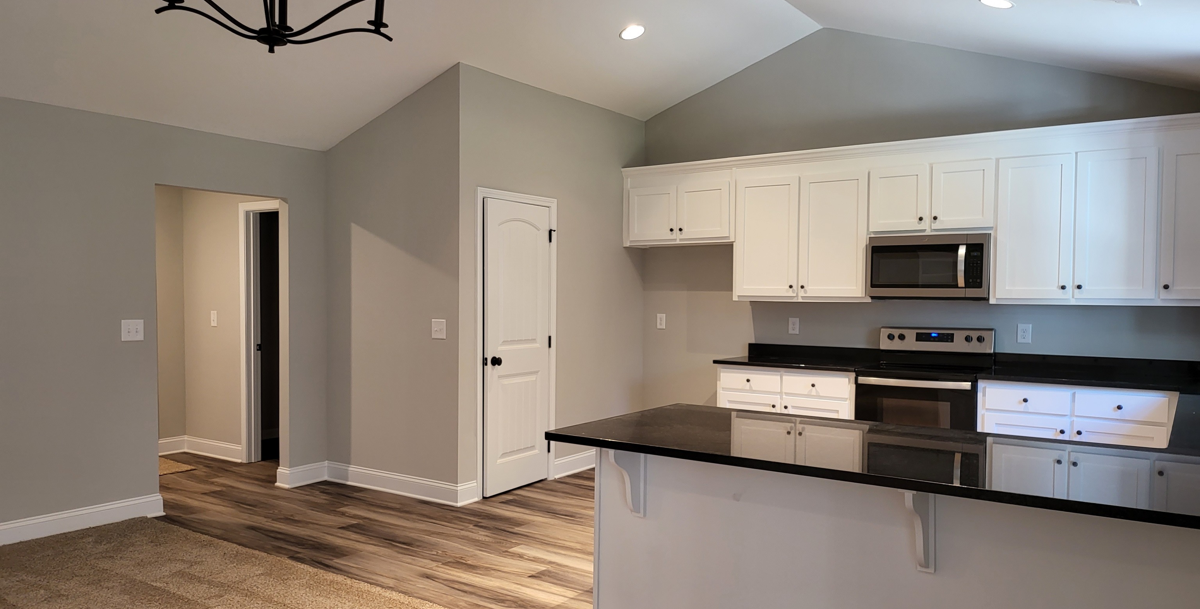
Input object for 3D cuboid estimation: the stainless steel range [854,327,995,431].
[{"bbox_3d":[2.224,0.760,5.698,0.756,1.171,0.671,1,1,35],"label":"stainless steel range"}]

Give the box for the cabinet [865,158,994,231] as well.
[{"bbox_3d":[2.302,-0.711,5.718,0.785,0.480,0.340,1,1,35],"label":"cabinet"}]

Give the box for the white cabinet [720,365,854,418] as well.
[{"bbox_3d":[1.488,0.897,6.250,1.049,0.874,0.621,1,1,35],"label":"white cabinet"}]

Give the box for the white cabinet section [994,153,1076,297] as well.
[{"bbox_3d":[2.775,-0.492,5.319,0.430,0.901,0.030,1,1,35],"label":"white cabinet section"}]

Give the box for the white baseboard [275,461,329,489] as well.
[{"bbox_3d":[-2.181,1.237,6.101,0.160,0.140,0.335,1,1,35],"label":"white baseboard"}]

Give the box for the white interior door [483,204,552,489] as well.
[{"bbox_3d":[-0.586,0.286,5.885,0.035,2.030,0.705,1,1,32],"label":"white interior door"}]

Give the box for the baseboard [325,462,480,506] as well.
[{"bbox_3d":[-1.440,1.251,5.926,1.383,0.147,0.193,1,1,35],"label":"baseboard"}]

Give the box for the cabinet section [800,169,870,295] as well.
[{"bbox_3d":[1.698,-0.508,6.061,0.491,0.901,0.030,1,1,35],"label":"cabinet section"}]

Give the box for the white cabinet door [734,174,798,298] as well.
[{"bbox_3d":[1.250,-0.509,6.264,0.492,0.892,0.020,1,1,35],"label":"white cabinet door"}]

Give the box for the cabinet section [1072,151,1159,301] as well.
[{"bbox_3d":[3.085,-0.480,4.978,0.420,0.892,0.020,1,1,35],"label":"cabinet section"}]

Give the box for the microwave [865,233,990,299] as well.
[{"bbox_3d":[2.317,-0.255,5.779,0.758,0.423,0.435,1,1,35],"label":"microwave"}]

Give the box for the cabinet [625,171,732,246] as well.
[{"bbox_3d":[0.717,-0.780,6.934,1.027,0.567,0.339,1,1,35],"label":"cabinet"}]

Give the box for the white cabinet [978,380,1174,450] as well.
[{"bbox_3d":[2.935,0.905,5.125,1.030,0.876,0.630,1,1,35],"label":"white cabinet"}]

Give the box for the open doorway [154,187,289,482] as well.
[{"bbox_3d":[-2.530,0.285,5.579,0.130,2.060,0.935,1,1,35],"label":"open doorway"}]

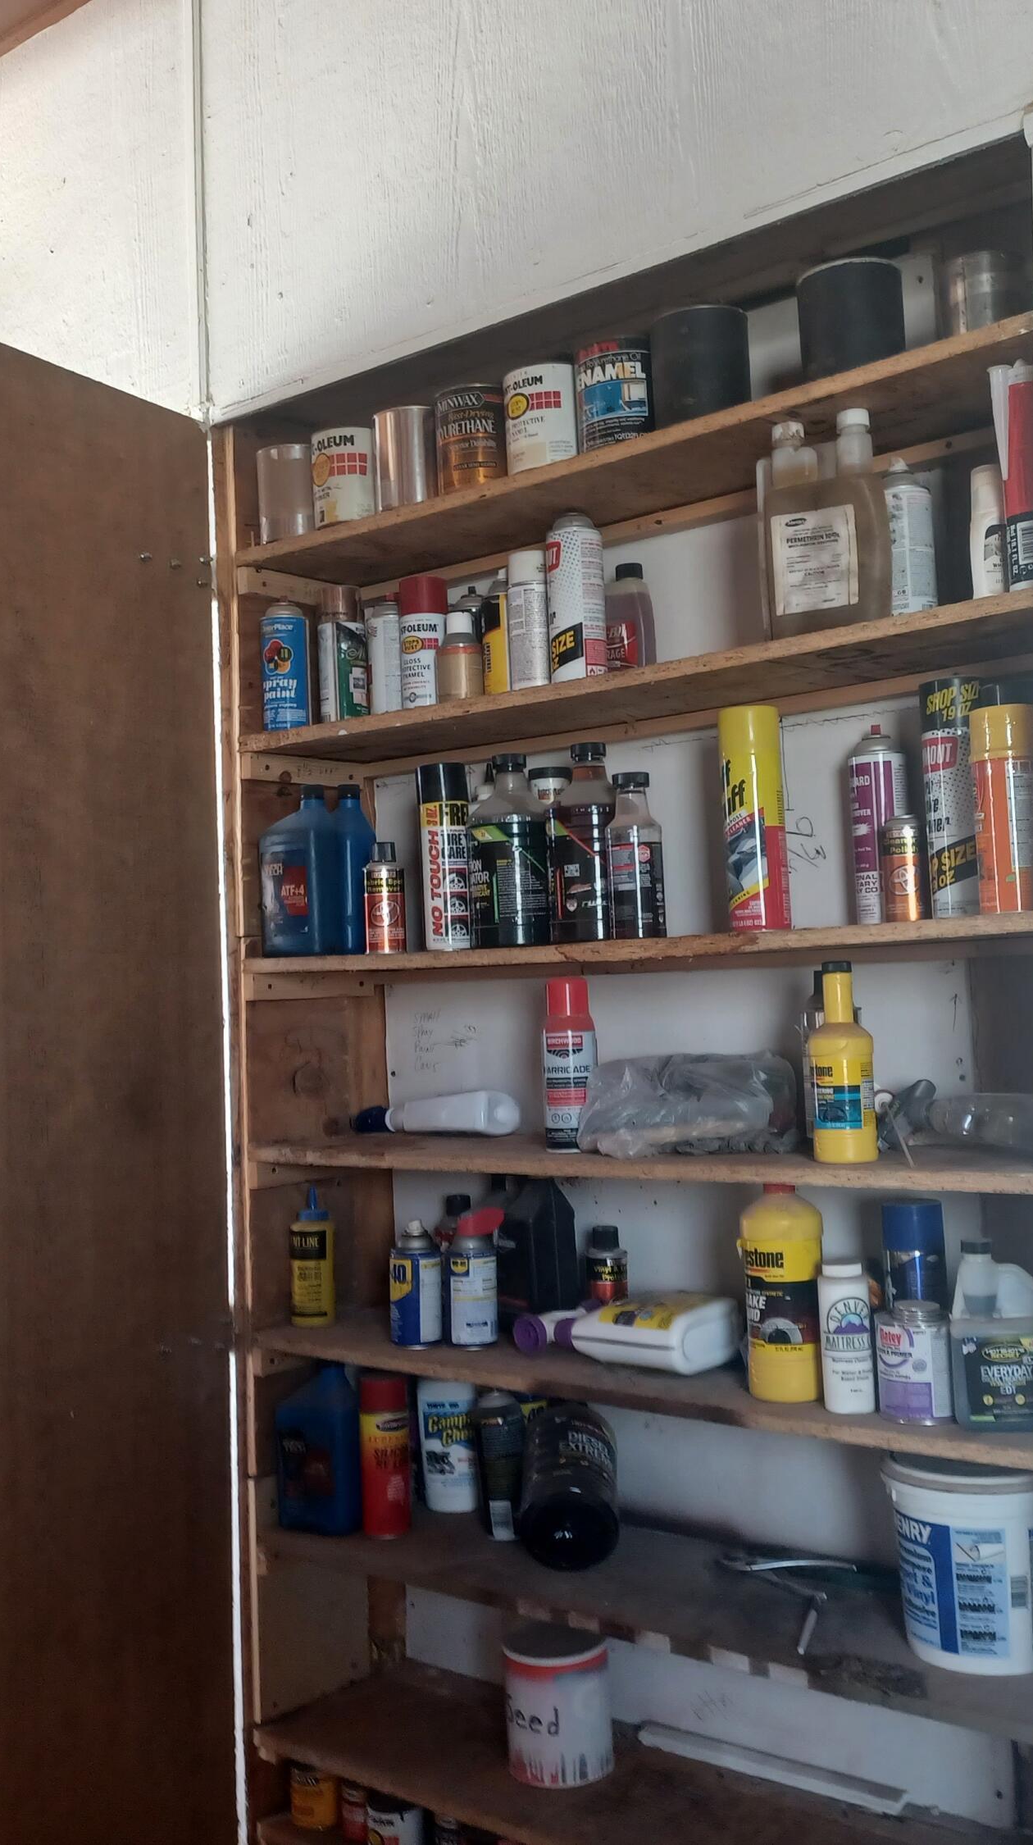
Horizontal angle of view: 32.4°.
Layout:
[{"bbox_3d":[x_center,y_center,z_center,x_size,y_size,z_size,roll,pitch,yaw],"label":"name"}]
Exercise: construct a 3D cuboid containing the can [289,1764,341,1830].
[{"bbox_3d":[-0.280,1.204,2.466,0.068,0.077,0.068,-2,-3,0],"label":"can"}]

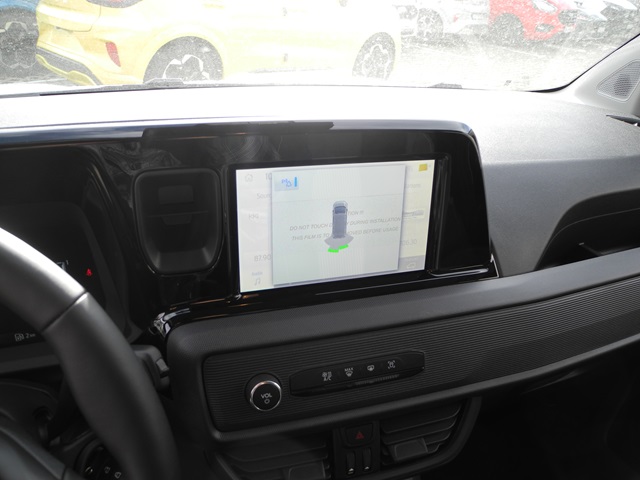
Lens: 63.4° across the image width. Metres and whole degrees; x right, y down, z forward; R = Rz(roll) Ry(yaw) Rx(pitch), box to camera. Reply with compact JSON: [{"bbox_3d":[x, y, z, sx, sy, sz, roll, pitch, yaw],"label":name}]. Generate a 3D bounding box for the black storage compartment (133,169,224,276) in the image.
[{"bbox_3d":[-0.112,-0.020,0.413,0.064,0.086,0.039,-5,21,-17],"label":"black storage compartment"}]

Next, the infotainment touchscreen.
[{"bbox_3d":[0.015,-0.015,0.449,0.174,0.104,0.012,-6,21,-18],"label":"infotainment touchscreen"}]

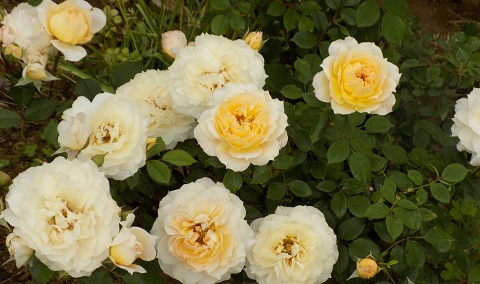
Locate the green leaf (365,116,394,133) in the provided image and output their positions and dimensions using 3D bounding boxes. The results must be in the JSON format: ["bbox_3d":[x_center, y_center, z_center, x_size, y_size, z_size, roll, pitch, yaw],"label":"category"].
[{"bbox_3d":[0.154,-0.018,1.320,0.034,0.007,0.022,0,54,-4],"label":"green leaf"}]

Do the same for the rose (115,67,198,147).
[{"bbox_3d":[-0.086,-0.034,1.250,0.090,0.054,0.088,-2,56,2],"label":"rose"}]

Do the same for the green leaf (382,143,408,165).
[{"bbox_3d":[0.172,0.013,1.320,0.038,0.007,0.022,37,63,22],"label":"green leaf"}]

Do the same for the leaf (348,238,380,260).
[{"bbox_3d":[0.136,0.117,1.290,0.036,0.007,0.026,15,66,7],"label":"leaf"}]

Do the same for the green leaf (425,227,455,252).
[{"bbox_3d":[0.197,0.096,1.180,0.030,0.008,0.027,7,63,4],"label":"green leaf"}]

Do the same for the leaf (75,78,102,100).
[{"bbox_3d":[-0.168,-0.055,1.320,0.025,0.006,0.039,-37,72,-14],"label":"leaf"}]

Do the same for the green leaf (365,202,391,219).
[{"bbox_3d":[0.134,0.067,1.160,0.025,0.005,0.018,-18,68,-7],"label":"green leaf"}]

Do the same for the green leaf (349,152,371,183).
[{"bbox_3d":[0.127,0.027,1.250,0.021,0.006,0.035,-16,68,-6],"label":"green leaf"}]

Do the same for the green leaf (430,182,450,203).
[{"bbox_3d":[0.198,0.050,1.180,0.018,0.005,0.028,-38,72,-15],"label":"green leaf"}]

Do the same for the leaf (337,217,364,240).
[{"bbox_3d":[0.116,0.089,1.230,0.036,0.006,0.021,-40,73,-15],"label":"leaf"}]

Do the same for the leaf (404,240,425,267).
[{"bbox_3d":[0.174,0.112,1.190,0.019,0.005,0.031,-12,67,-5],"label":"leaf"}]

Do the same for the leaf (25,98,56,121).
[{"bbox_3d":[-0.228,-0.036,1.360,0.040,0.006,0.023,-27,70,-11],"label":"leaf"}]

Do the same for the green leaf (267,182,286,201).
[{"bbox_3d":[0.036,0.049,1.180,0.024,0.005,0.019,-41,73,-16],"label":"green leaf"}]

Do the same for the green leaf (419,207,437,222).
[{"bbox_3d":[0.203,0.078,1.300,0.023,0.004,0.019,17,60,3],"label":"green leaf"}]

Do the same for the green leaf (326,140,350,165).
[{"bbox_3d":[0.104,0.011,1.260,0.022,0.008,0.035,38,69,17],"label":"green leaf"}]

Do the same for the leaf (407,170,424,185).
[{"bbox_3d":[0.192,0.039,1.300,0.015,0.004,0.022,-38,65,-21],"label":"leaf"}]

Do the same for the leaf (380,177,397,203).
[{"bbox_3d":[0.144,0.047,1.160,0.015,0.005,0.027,-17,68,-7],"label":"leaf"}]

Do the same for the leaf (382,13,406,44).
[{"bbox_3d":[0.165,-0.121,1.270,0.025,0.005,0.038,-20,68,-8],"label":"leaf"}]

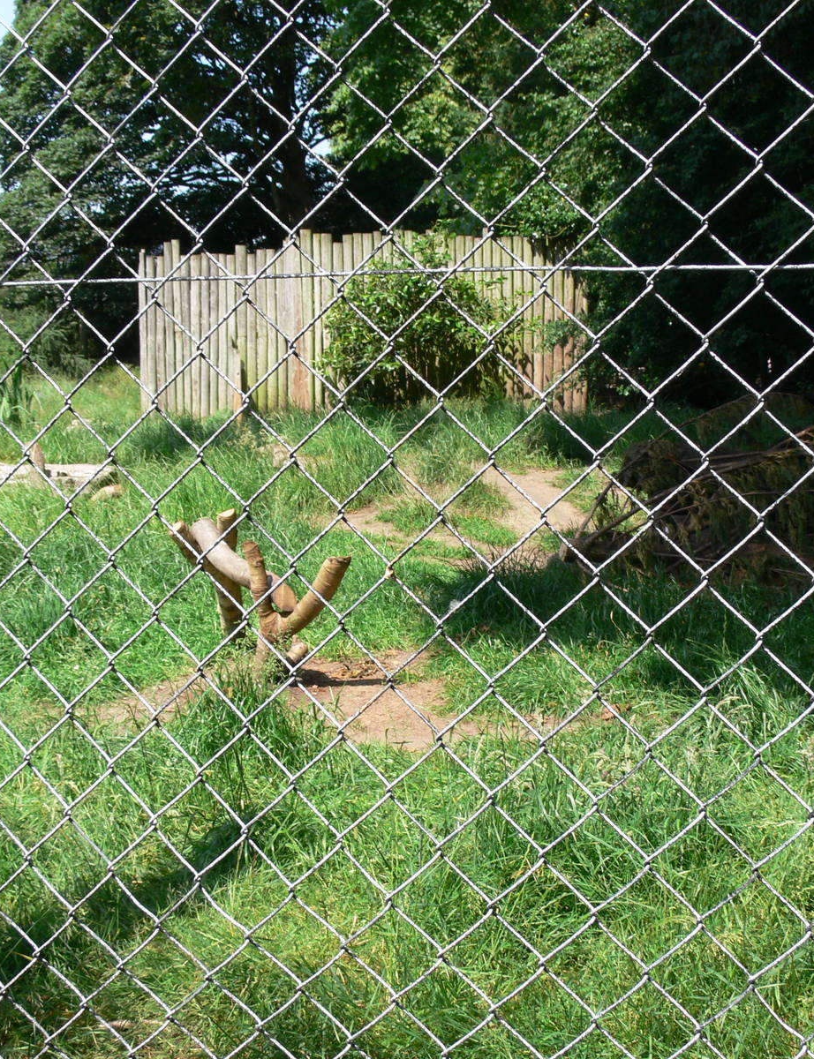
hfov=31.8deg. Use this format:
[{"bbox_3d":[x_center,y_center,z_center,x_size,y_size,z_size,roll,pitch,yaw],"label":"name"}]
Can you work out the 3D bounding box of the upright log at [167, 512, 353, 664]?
[{"bbox_3d":[-0.650,0.265,6.400,0.790,0.660,0.620,-1,8,-6],"label":"upright log"}]

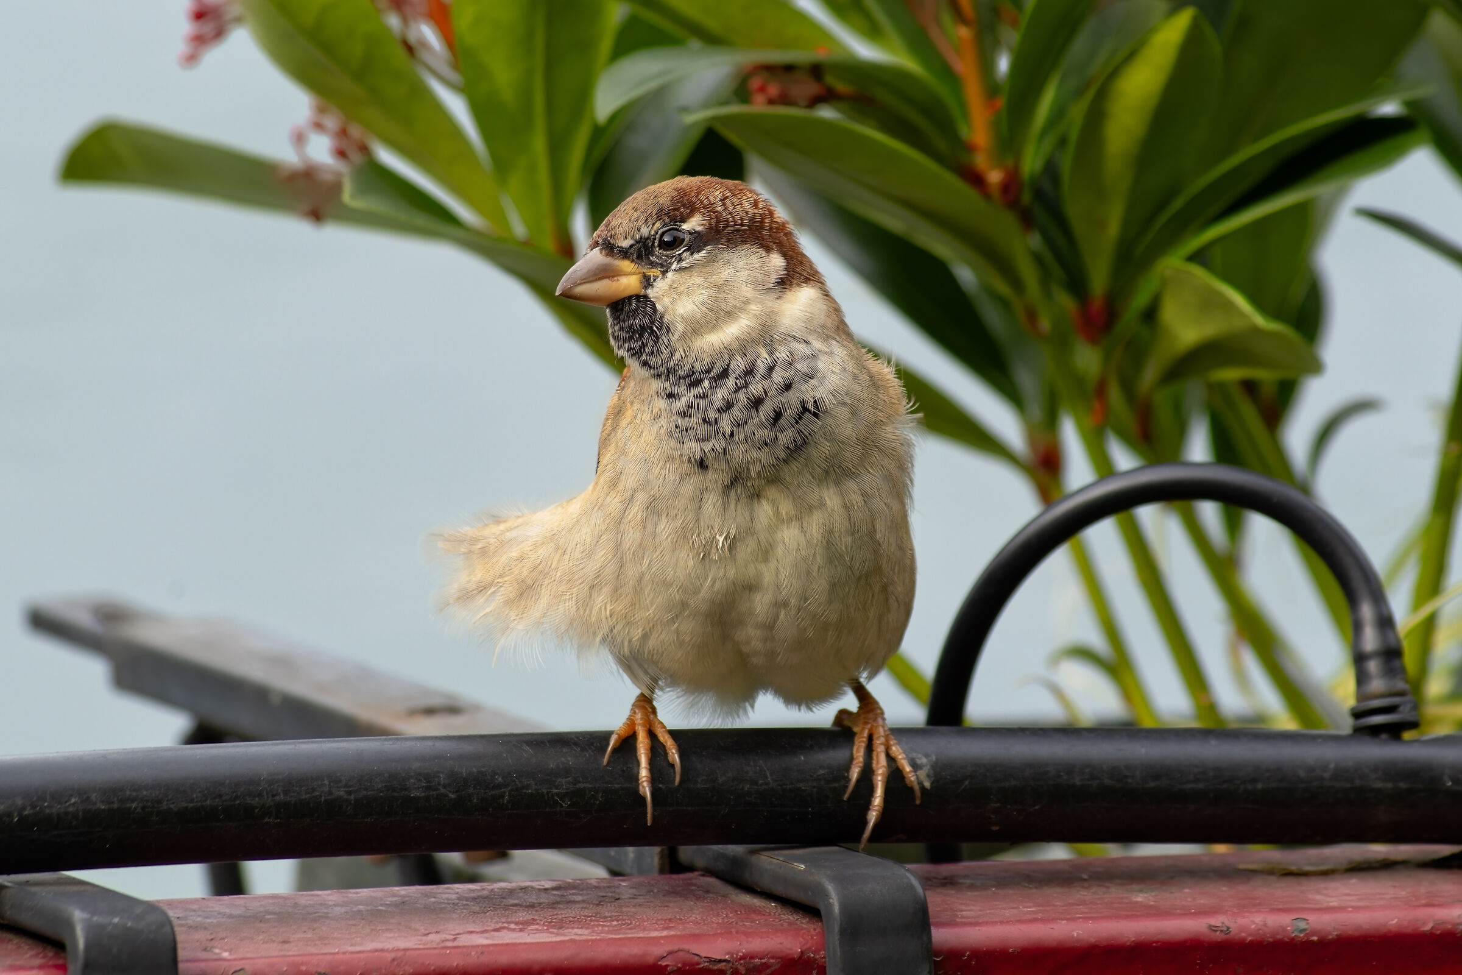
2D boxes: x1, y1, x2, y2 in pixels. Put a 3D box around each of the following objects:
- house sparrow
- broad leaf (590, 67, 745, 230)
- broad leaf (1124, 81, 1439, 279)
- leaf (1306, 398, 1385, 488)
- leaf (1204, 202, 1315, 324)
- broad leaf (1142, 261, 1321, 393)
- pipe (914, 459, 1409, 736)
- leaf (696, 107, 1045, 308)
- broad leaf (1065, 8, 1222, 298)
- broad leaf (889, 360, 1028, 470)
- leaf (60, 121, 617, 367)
[{"bbox_3d":[-0.008,0.004,2.180,0.074,0.104,0.100,0,7,2],"label":"house sparrow"},{"bbox_3d":[-0.012,-0.056,2.270,0.024,0.046,0.009,47,14,34],"label":"broad leaf"},{"bbox_3d":[0.089,-0.050,2.260,0.058,0.014,0.023,-32,17,12],"label":"broad leaf"},{"bbox_3d":[0.102,-0.007,2.310,0.006,0.019,0.008,41,0,-6],"label":"leaf"},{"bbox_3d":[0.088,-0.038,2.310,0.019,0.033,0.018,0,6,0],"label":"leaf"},{"bbox_3d":[0.082,-0.026,2.250,0.029,0.022,0.030,-1,6,-11],"label":"broad leaf"},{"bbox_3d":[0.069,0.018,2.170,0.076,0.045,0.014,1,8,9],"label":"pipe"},{"bbox_3d":[0.022,-0.045,2.230,0.065,0.013,0.023,29,-33,-18],"label":"leaf"},{"bbox_3d":[0.068,-0.055,2.270,0.021,0.049,0.020,18,3,0],"label":"broad leaf"},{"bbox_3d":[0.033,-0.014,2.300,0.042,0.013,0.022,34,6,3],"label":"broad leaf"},{"bbox_3d":[-0.064,-0.038,2.280,0.102,0.024,0.030,22,6,2],"label":"leaf"}]

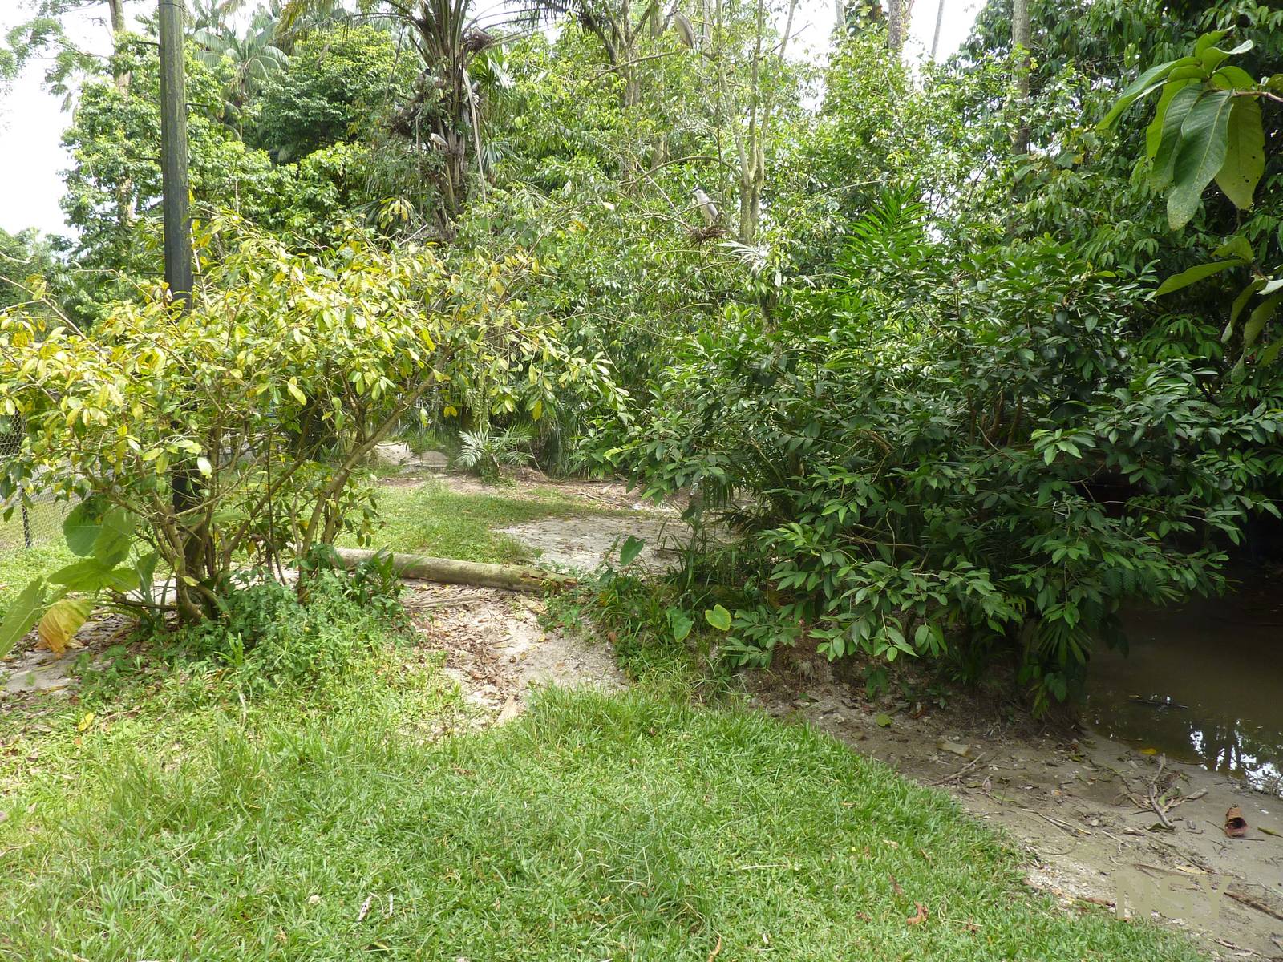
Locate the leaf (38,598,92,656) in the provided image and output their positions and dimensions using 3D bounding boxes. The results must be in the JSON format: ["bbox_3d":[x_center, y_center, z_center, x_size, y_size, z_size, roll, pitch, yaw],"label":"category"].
[{"bbox_3d":[-4.012,1.008,6.450,0.320,0.360,0.260,-1,3,-9],"label":"leaf"}]

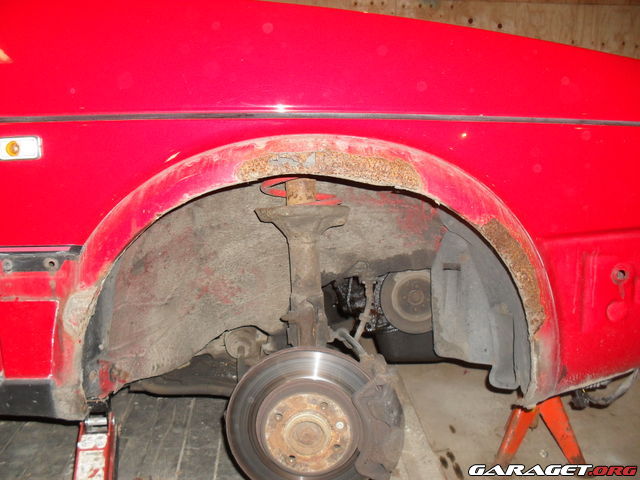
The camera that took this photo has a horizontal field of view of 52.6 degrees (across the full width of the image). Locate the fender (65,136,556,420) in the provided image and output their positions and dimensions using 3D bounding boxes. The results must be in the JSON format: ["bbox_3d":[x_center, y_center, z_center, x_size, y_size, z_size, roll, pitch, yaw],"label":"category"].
[{"bbox_3d":[-0.011,0.051,0.950,0.751,0.408,0.090,-1,12,-5],"label":"fender"}]

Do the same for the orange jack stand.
[{"bbox_3d":[0.499,0.337,1.455,0.215,0.300,0.200,3,12,14],"label":"orange jack stand"}]

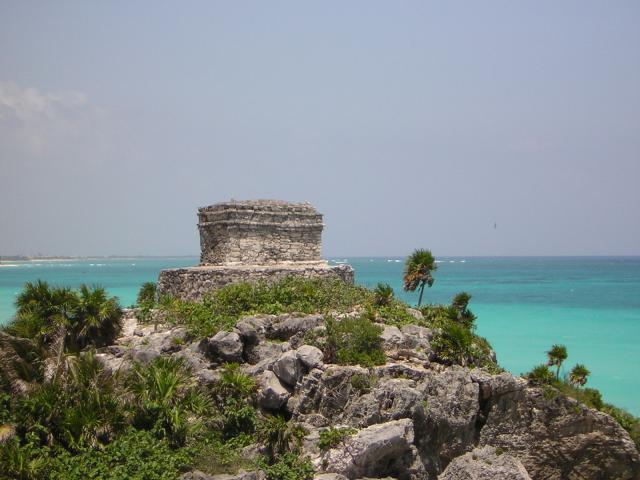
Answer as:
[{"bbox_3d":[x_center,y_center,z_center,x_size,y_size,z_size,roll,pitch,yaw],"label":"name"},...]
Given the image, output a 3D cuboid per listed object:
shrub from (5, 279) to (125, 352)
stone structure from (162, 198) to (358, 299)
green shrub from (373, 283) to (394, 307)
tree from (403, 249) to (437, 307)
[{"bbox_3d":[-10.533,3.142,82.000,4.800,2.950,3.600,0,-1,0],"label":"shrub"},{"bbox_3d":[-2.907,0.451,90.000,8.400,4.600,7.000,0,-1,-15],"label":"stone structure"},{"bbox_3d":[2.767,2.375,87.000,0.970,1.070,0.950,0,-1,0],"label":"green shrub"},{"bbox_3d":[4.485,1.690,90.000,1.500,2.650,1.450,0,-1,0],"label":"tree"}]

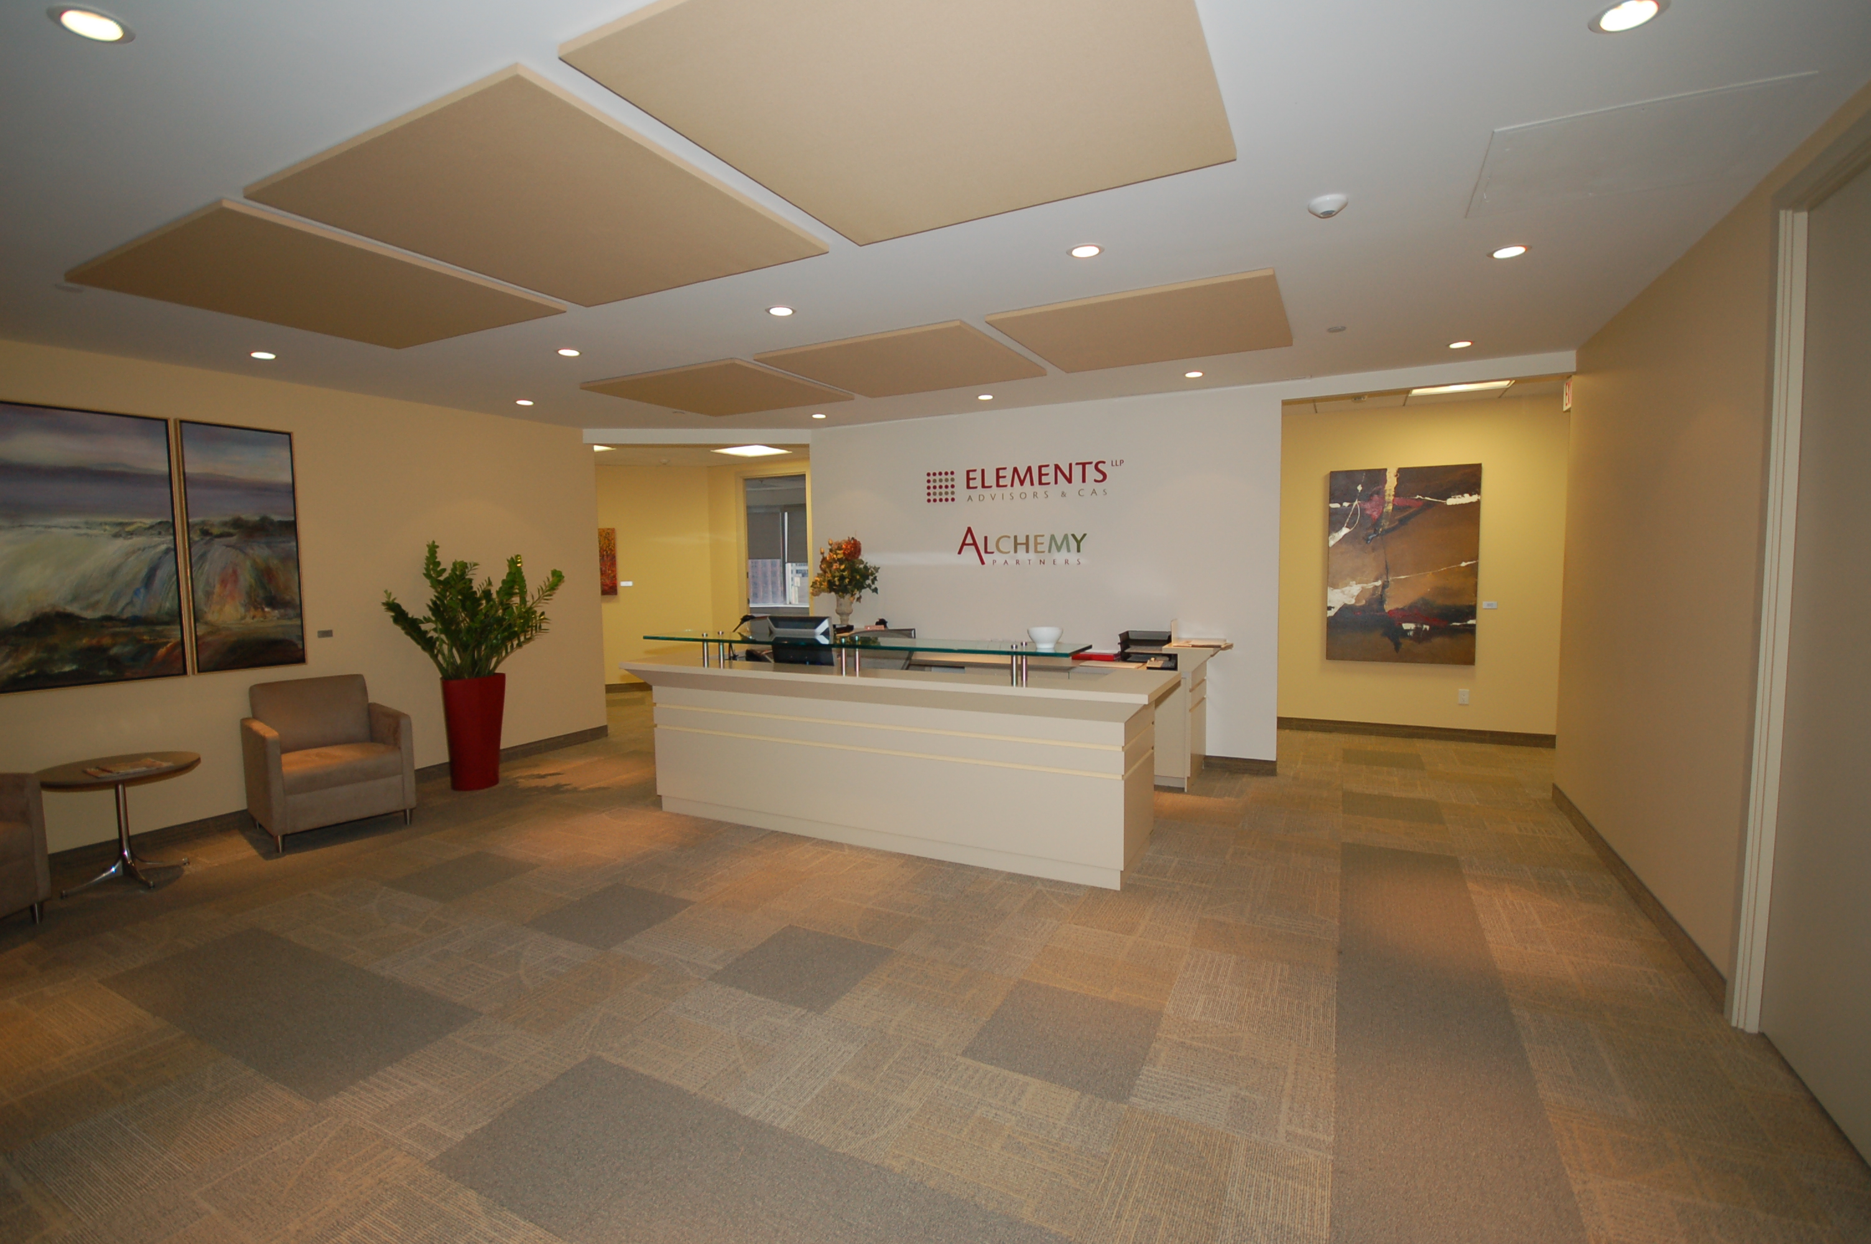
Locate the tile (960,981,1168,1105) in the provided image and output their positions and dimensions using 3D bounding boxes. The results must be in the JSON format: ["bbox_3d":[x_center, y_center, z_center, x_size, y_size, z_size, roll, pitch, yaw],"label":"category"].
[{"bbox_3d":[0.424,1.318,2.489,0.500,0.008,0.500,1,6,27],"label":"tile"}]

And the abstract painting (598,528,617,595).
[{"bbox_3d":[-3.831,-0.672,8.799,0.420,0.762,0.040,-2,5,-9],"label":"abstract painting"}]

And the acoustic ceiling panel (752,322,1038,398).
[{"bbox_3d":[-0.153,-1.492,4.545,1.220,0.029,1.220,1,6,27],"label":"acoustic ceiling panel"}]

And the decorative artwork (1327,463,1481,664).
[{"bbox_3d":[3.804,-0.456,6.367,1.050,1.585,0.040,1,5,28],"label":"decorative artwork"}]

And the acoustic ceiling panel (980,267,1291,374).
[{"bbox_3d":[1.062,-1.447,3.864,1.220,0.035,1.200,1,5,28],"label":"acoustic ceiling panel"}]

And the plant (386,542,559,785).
[{"bbox_3d":[-3.212,0.298,5.503,0.920,1.720,1.080,1,5,28],"label":"plant"}]

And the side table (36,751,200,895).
[{"bbox_3d":[-4.056,1.007,3.902,0.600,0.585,0.600,1,5,28],"label":"side table"}]

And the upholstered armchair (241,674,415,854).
[{"bbox_3d":[-3.624,0.806,4.659,0.700,0.850,0.680,3,6,40],"label":"upholstered armchair"}]

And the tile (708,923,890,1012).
[{"bbox_3d":[-0.490,1.298,2.939,0.500,0.008,0.500,1,6,27],"label":"tile"}]

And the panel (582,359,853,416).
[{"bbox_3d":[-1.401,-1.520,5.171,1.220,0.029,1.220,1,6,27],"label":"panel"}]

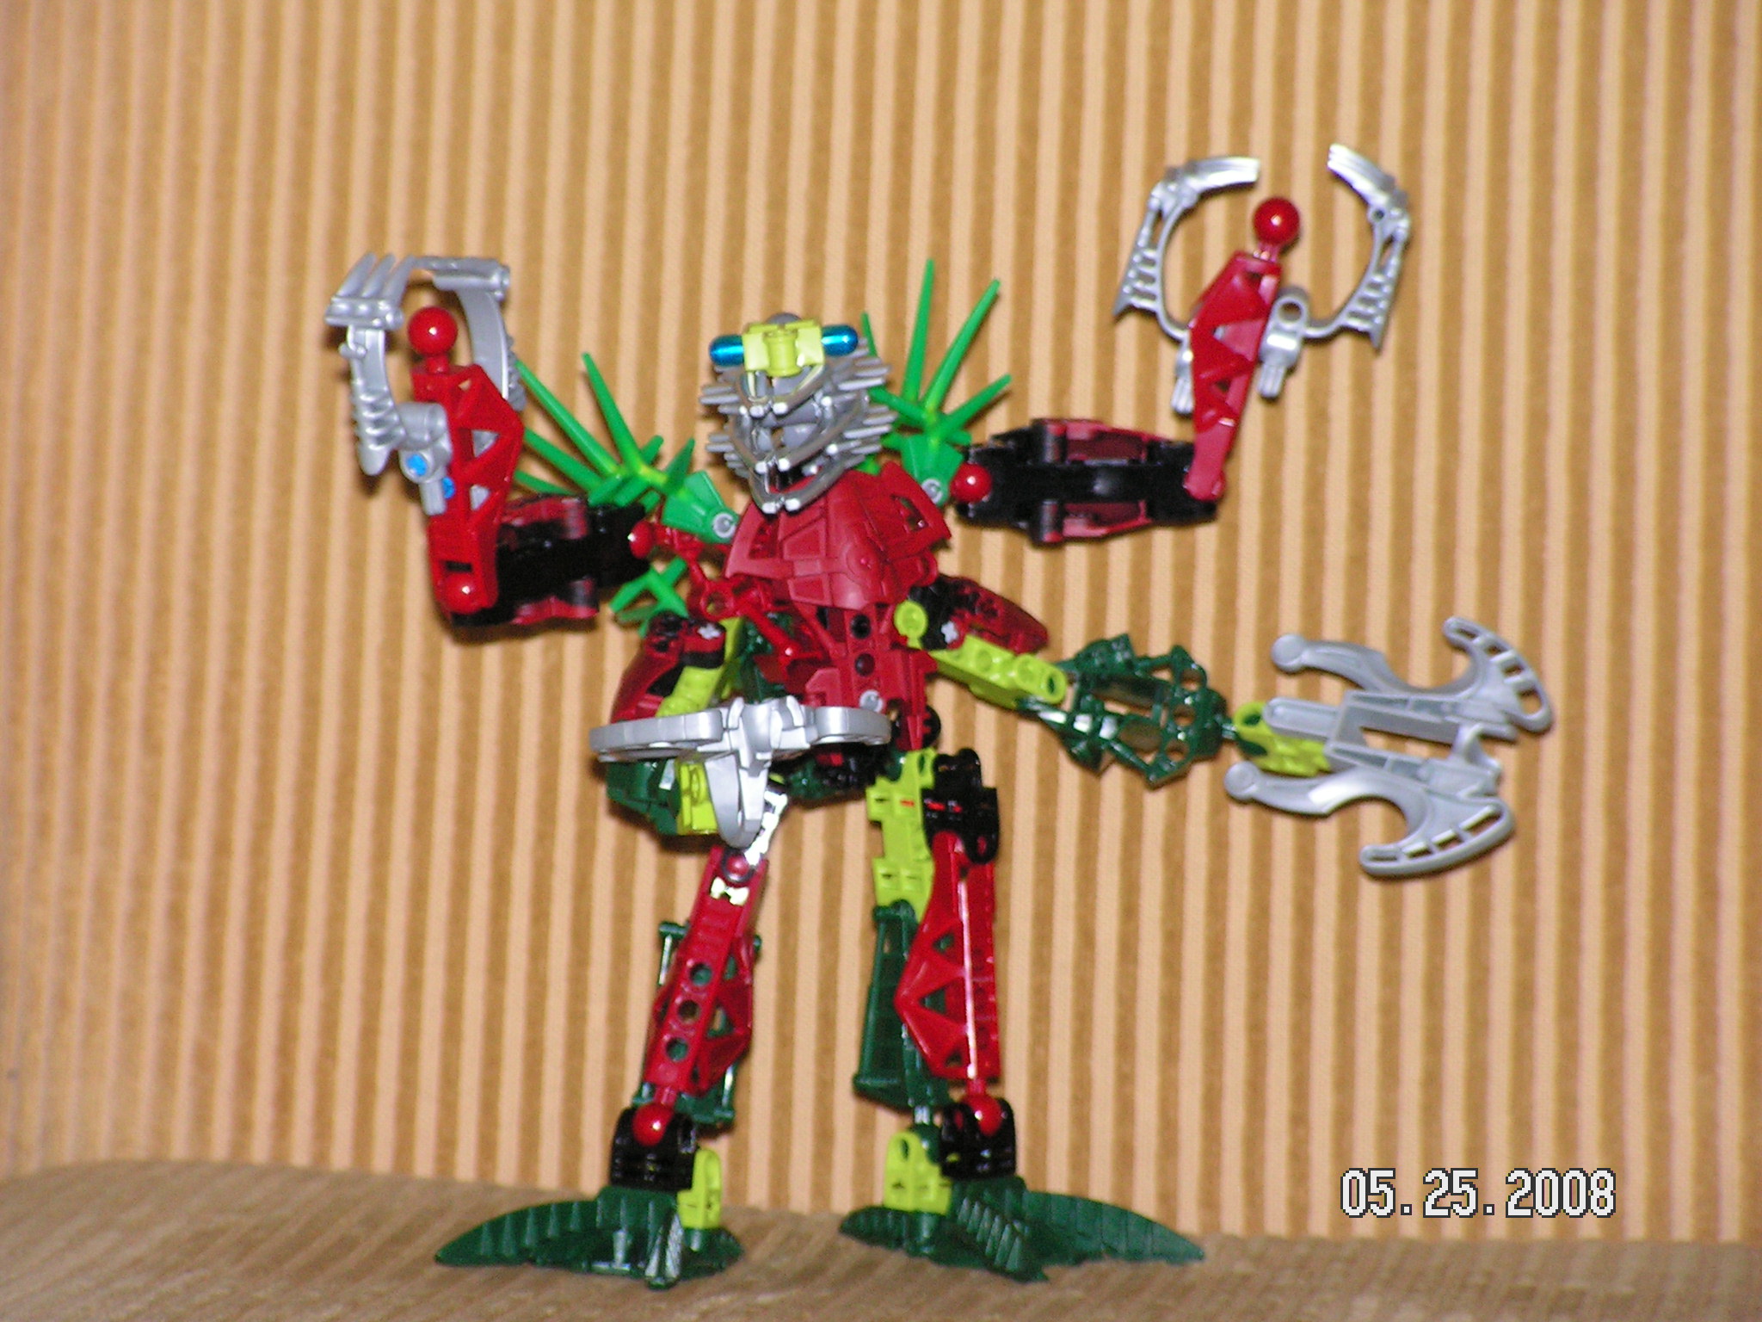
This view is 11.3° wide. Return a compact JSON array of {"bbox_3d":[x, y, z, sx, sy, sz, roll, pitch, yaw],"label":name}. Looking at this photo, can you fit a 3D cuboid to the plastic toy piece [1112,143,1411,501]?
[{"bbox_3d":[0.081,-0.074,1.940,0.058,0.083,0.028,17,6,4],"label":"plastic toy piece"}]

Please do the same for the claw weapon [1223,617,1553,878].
[{"bbox_3d":[0.109,0.020,1.892,0.066,0.062,0.024,9,-27,20],"label":"claw weapon"}]

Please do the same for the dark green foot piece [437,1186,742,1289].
[{"bbox_3d":[-0.060,0.124,1.940,0.063,0.018,0.052,-7,13,-40],"label":"dark green foot piece"}]

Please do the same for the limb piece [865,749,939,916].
[{"bbox_3d":[0.004,0.037,1.862,0.016,0.037,0.017,2,9,0],"label":"limb piece"}]

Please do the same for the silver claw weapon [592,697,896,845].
[{"bbox_3d":[-0.030,0.023,1.845,0.062,0.028,0.066,3,-5,-11],"label":"silver claw weapon"}]

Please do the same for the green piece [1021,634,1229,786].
[{"bbox_3d":[0.052,0.011,1.907,0.046,0.032,0.022,9,-3,20],"label":"green piece"}]

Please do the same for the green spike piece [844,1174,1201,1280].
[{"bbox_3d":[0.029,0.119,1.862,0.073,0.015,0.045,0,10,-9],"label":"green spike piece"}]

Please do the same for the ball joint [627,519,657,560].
[{"bbox_3d":[-0.052,-0.026,1.872,0.010,0.010,0.010,2,9,0],"label":"ball joint"}]

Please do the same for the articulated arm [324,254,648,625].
[{"bbox_3d":[-0.082,-0.046,1.852,0.067,0.071,0.056,2,9,0],"label":"articulated arm"}]

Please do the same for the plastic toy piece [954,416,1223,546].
[{"bbox_3d":[0.044,-0.038,1.900,0.056,0.025,0.021,2,9,0],"label":"plastic toy piece"}]

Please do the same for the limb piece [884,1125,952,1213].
[{"bbox_3d":[0.008,0.111,1.945,0.011,0.019,0.015,-2,11,-22],"label":"limb piece"}]

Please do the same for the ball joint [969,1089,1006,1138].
[{"bbox_3d":[0.022,0.099,1.941,0.010,0.010,0.010,2,10,0],"label":"ball joint"}]

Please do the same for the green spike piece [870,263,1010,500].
[{"bbox_3d":[0.013,-0.060,1.930,0.032,0.052,0.030,0,6,-9],"label":"green spike piece"}]

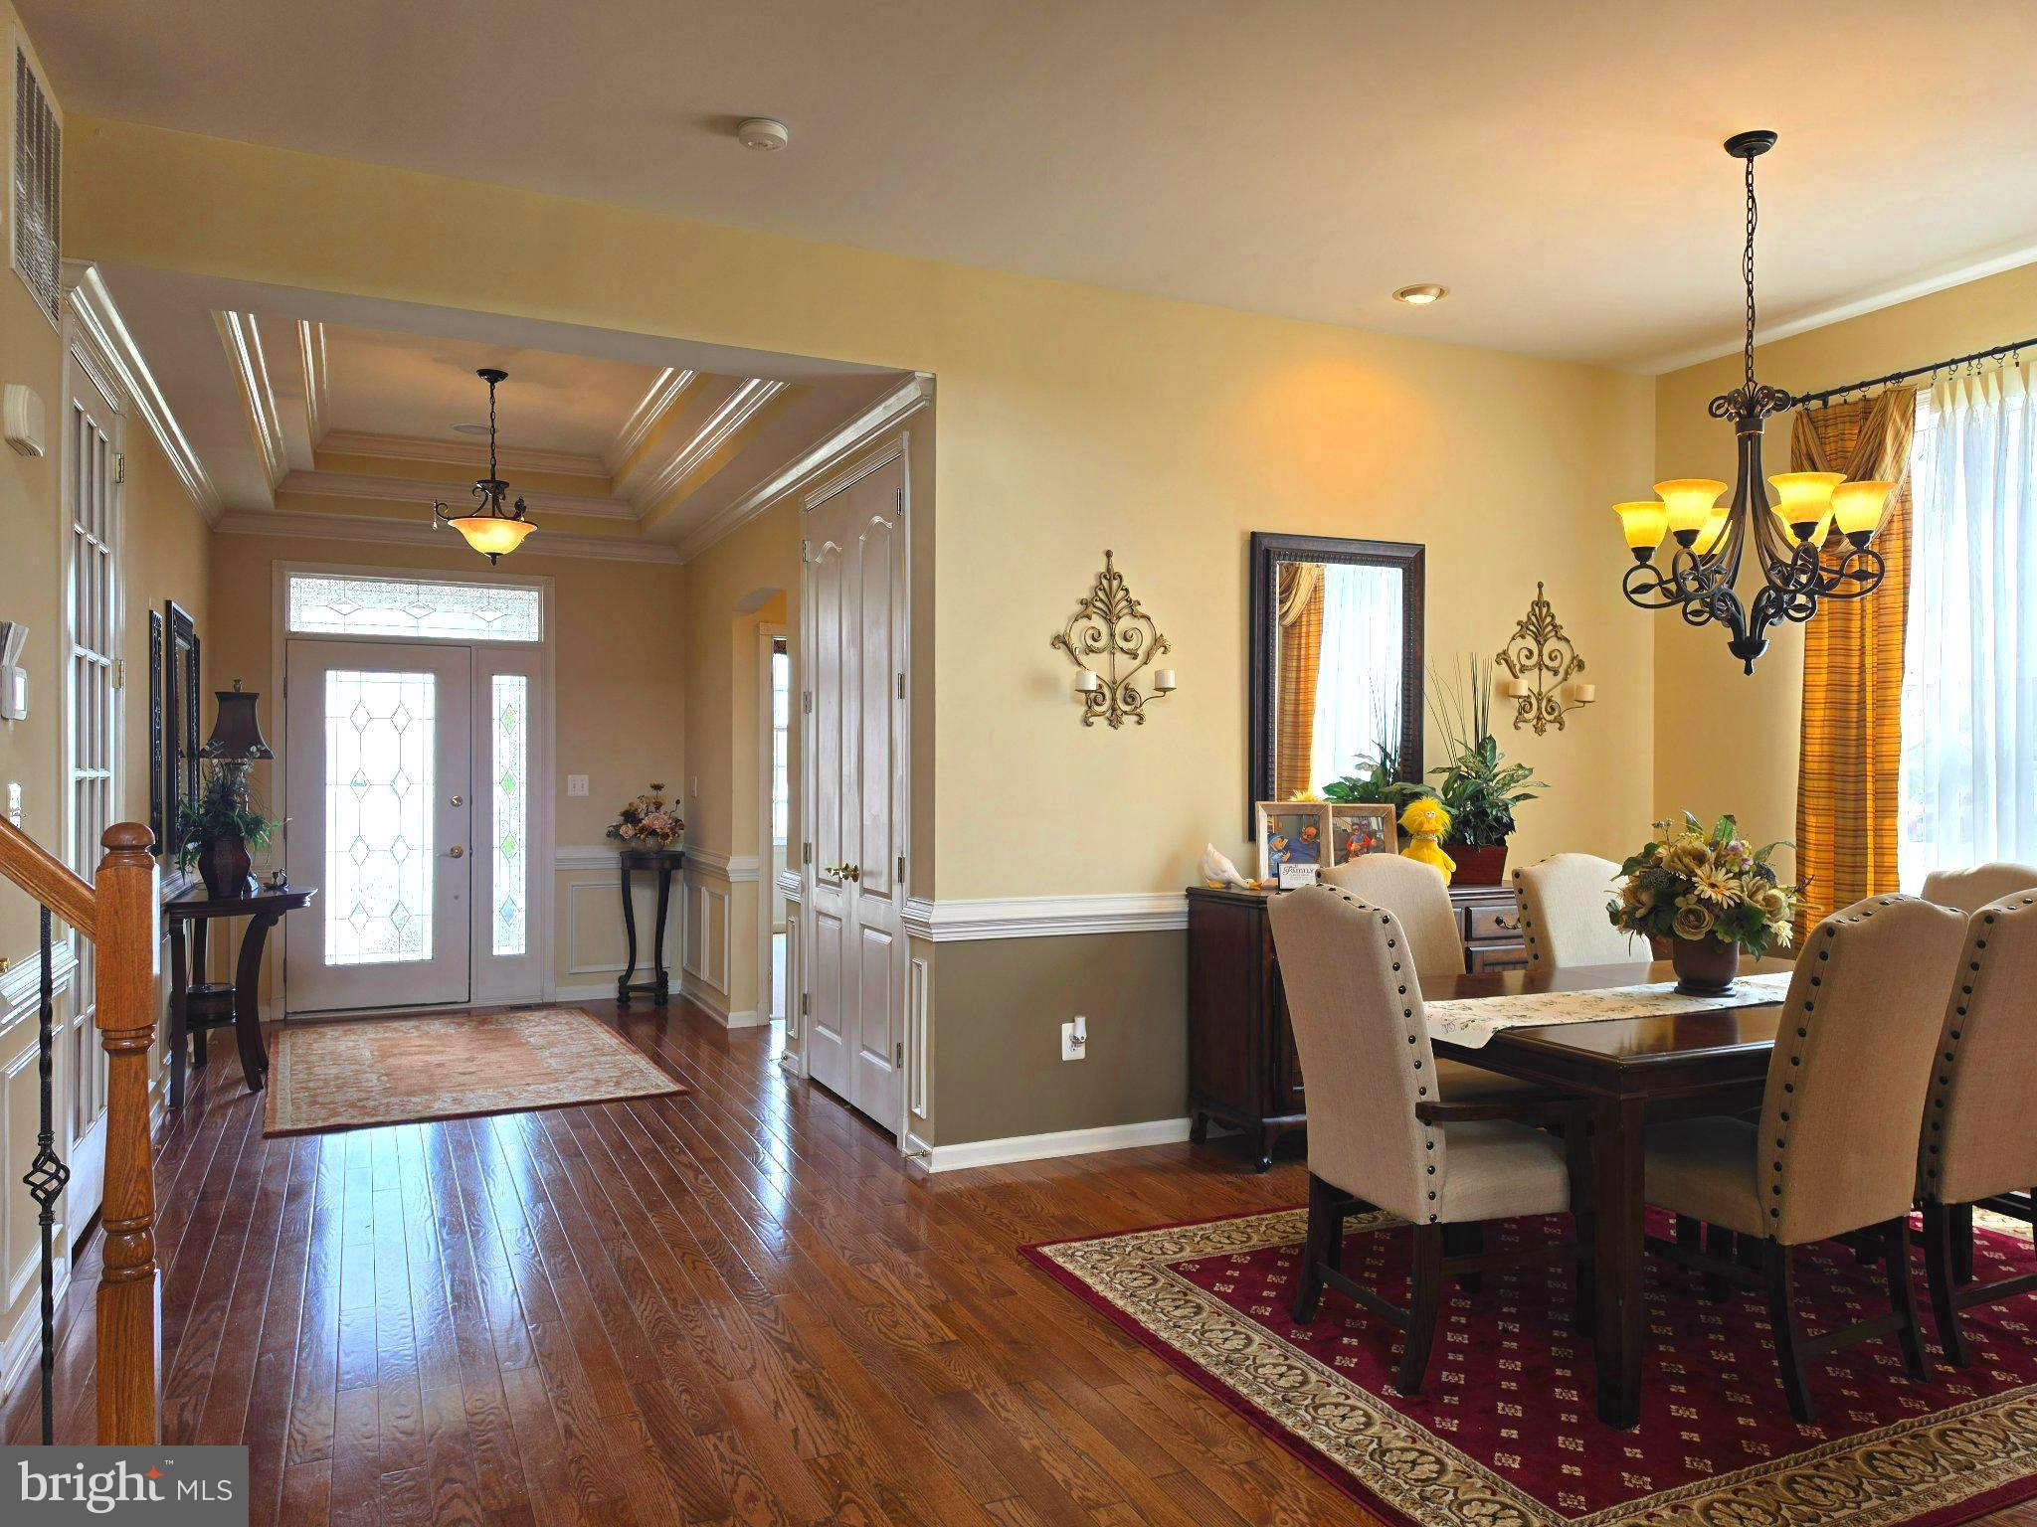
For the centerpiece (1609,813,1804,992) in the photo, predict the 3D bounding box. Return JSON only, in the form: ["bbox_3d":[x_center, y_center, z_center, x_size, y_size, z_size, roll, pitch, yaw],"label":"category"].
[{"bbox_3d":[1.884,0.384,3.705,0.475,0.465,0.460,0,0,-26],"label":"centerpiece"}]

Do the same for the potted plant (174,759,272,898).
[{"bbox_3d":[-3.285,0.267,5.615,0.360,0.567,0.350,0,0,-26],"label":"potted plant"}]

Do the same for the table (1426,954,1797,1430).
[{"bbox_3d":[1.780,0.985,3.595,1.750,0.760,1.050,0,0,-25],"label":"table"}]

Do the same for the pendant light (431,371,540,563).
[{"bbox_3d":[-2.284,-1.276,5.841,0.430,0.830,0.420,0,0,-26],"label":"pendant light"}]

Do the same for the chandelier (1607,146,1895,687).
[{"bbox_3d":[1.985,-0.959,3.666,0.690,1.460,0.690,0,0,-26],"label":"chandelier"}]

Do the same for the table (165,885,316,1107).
[{"bbox_3d":[-3.326,0.964,5.869,0.505,0.830,1.065,0,0,-26],"label":"table"}]

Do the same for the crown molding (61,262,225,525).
[{"bbox_3d":[-3.300,-1.248,5.298,0.090,0.105,4.010,0,0,-26],"label":"crown molding"}]

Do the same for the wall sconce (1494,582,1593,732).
[{"bbox_3d":[2.183,-0.438,5.531,0.490,0.630,0.130,0,0,-24],"label":"wall sconce"}]

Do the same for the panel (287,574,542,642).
[{"bbox_3d":[-3.321,-0.851,7.514,1.290,0.310,0.030,0,0,-26],"label":"panel"}]

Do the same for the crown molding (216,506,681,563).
[{"bbox_3d":[-3.063,-1.258,7.486,2.410,0.120,0.100,0,0,-26],"label":"crown molding"}]

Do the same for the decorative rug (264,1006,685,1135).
[{"bbox_3d":[-2.635,1.369,6.331,1.540,0.012,2.350,0,0,-28],"label":"decorative rug"}]

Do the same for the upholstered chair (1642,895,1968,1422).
[{"bbox_3d":[1.716,0.818,3.098,0.510,1.100,0.630,0,0,-25],"label":"upholstered chair"}]

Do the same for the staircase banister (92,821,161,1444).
[{"bbox_3d":[-1.549,0.677,2.358,0.085,1.140,0.085,0,0,-26],"label":"staircase banister"}]

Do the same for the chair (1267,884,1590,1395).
[{"bbox_3d":[0.982,0.808,3.164,0.680,1.058,0.515,0,0,-26],"label":"chair"}]

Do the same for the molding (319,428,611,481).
[{"bbox_3d":[-2.865,-1.615,7.096,1.450,0.100,0.090,0,0,-26],"label":"molding"}]

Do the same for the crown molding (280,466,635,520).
[{"bbox_3d":[-2.987,-1.452,7.356,1.840,0.100,0.100,0,0,-26],"label":"crown molding"}]

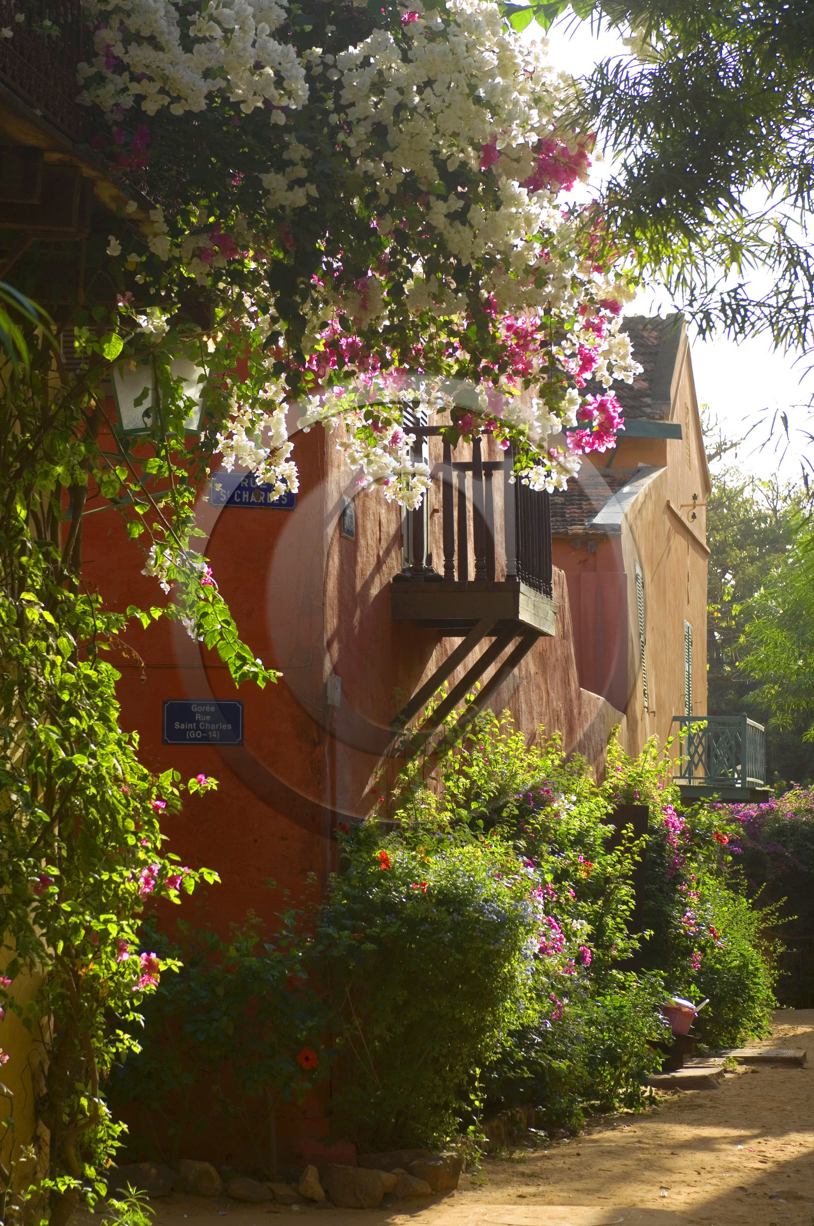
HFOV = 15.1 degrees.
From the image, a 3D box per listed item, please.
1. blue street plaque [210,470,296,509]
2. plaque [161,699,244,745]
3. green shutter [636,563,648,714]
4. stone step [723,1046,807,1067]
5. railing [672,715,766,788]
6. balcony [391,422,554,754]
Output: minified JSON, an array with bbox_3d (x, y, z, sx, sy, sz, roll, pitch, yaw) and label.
[{"bbox_3d":[-0.864,-0.692,17.198,0.490,0.198,0.020,1,-4,-12],"label":"blue street plaque"},{"bbox_3d":[-1.137,0.609,17.054,0.450,0.252,0.020,1,-4,-12],"label":"plaque"},{"bbox_3d":[2.910,0.302,37.877,0.050,1.790,0.900,-1,-4,9],"label":"green shutter"},{"bbox_3d":[3.125,3.888,26.807,0.722,0.085,0.900,-1,-4,10],"label":"stone step"},{"bbox_3d":[4.394,1.984,42.767,0.986,0.957,4.376,-1,-4,10],"label":"railing"},{"bbox_3d":[0.475,-0.127,20.491,0.828,2.001,2.083,-1,-4,9],"label":"balcony"}]

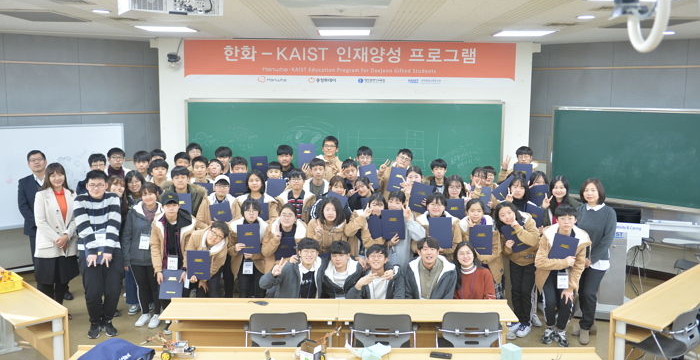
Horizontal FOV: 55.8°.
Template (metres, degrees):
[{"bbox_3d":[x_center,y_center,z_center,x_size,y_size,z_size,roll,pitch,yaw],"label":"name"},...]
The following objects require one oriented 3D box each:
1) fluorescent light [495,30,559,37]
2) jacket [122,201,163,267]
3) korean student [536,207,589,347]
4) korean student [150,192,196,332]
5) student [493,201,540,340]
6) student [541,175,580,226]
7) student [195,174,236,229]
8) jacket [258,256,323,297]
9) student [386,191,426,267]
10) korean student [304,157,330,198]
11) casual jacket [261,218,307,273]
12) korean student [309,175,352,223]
[{"bbox_3d":[2.059,-1.727,7.842,0.600,0.070,0.620,0,7,0],"label":"fluorescent light"},{"bbox_3d":[-2.171,0.540,6.947,0.450,0.690,0.300,-1,7,-11],"label":"jacket"},{"bbox_3d":[2.065,0.910,6.415,0.520,1.420,0.550,2,7,13],"label":"korean student"},{"bbox_3d":[-1.781,0.827,6.630,0.460,1.470,0.460,-1,7,-11],"label":"korean student"},{"bbox_3d":[1.665,0.897,6.608,0.500,1.400,0.460,2,8,12],"label":"student"},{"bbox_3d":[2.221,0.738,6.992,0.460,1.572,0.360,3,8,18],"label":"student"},{"bbox_3d":[-1.467,0.705,7.249,0.500,1.560,0.420,-1,7,-8],"label":"student"},{"bbox_3d":[-0.544,0.943,6.150,0.580,0.580,0.420,0,7,-4],"label":"jacket"},{"bbox_3d":[0.545,0.858,6.562,0.460,1.500,0.400,0,7,0],"label":"student"},{"bbox_3d":[-0.351,0.630,7.340,0.470,1.740,0.350,0,7,0],"label":"korean student"},{"bbox_3d":[-0.658,0.658,6.638,0.500,0.620,0.380,0,7,-4],"label":"casual jacket"},{"bbox_3d":[-0.204,0.726,7.200,0.480,1.550,0.420,0,7,-1],"label":"korean student"}]

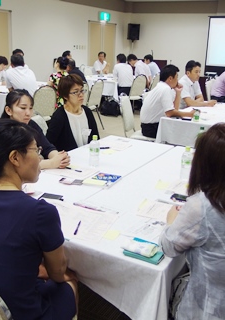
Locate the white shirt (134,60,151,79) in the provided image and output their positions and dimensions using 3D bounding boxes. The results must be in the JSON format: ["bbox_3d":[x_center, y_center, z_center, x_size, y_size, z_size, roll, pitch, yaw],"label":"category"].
[{"bbox_3d":[0.699,-2.026,9.201,0.380,0.570,0.440,12,19,31],"label":"white shirt"}]

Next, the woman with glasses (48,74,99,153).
[{"bbox_3d":[-0.212,-0.075,3.323,0.720,1.220,0.470,17,22,41],"label":"woman with glasses"}]

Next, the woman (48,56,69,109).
[{"bbox_3d":[-1.037,-1.185,6.962,0.750,1.220,0.460,11,19,29],"label":"woman"}]

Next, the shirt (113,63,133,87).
[{"bbox_3d":[0.242,-1.861,8.701,0.440,0.540,0.300,-5,18,-24],"label":"shirt"}]

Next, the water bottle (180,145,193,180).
[{"bbox_3d":[0.453,0.021,2.395,0.066,0.211,0.066,2,17,0],"label":"water bottle"}]

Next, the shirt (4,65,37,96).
[{"bbox_3d":[-1.411,-1.146,6.051,0.460,0.561,0.380,-10,21,-36],"label":"shirt"}]

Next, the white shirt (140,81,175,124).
[{"bbox_3d":[0.533,-0.690,4.781,0.420,0.525,0.450,4,17,5],"label":"white shirt"}]

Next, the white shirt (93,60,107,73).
[{"bbox_3d":[-0.293,-2.373,10.501,0.420,0.533,0.280,0,17,-8],"label":"white shirt"}]

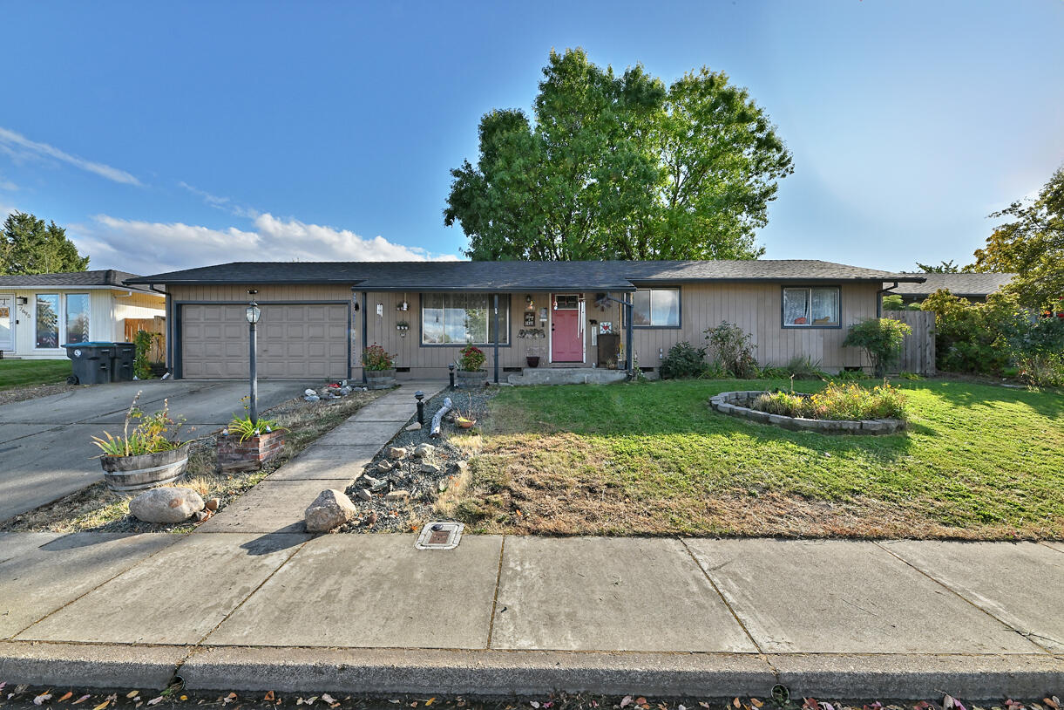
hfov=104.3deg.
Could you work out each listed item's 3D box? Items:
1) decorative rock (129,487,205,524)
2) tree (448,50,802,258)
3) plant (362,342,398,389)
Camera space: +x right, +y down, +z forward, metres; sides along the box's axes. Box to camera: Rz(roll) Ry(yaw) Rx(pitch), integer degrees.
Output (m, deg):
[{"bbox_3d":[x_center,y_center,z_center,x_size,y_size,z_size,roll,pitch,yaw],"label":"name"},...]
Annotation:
[{"bbox_3d":[-3.470,1.420,3.950,0.550,0.320,0.420,0,0,-30],"label":"decorative rock"},{"bbox_3d":[4.900,-8.400,23.500,19.300,17.900,17.000,0,0,0],"label":"tree"},{"bbox_3d":[-3.480,0.243,9.500,0.700,1.045,0.690,0,0,1],"label":"plant"}]

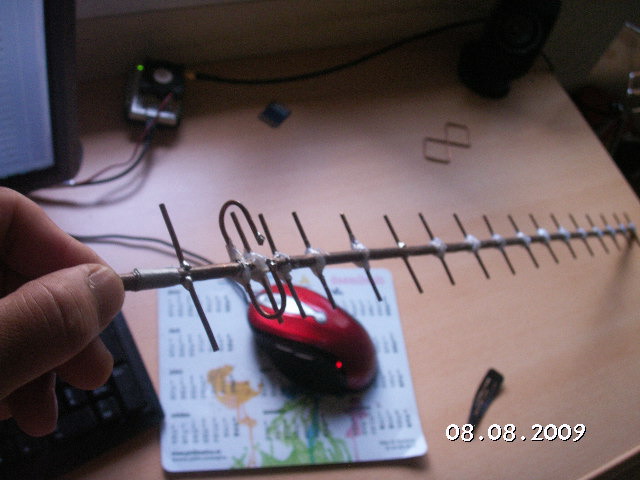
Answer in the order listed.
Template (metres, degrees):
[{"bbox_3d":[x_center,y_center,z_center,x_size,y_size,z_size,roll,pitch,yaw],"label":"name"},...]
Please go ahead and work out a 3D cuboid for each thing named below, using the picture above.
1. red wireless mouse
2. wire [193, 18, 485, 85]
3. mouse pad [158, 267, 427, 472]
[{"bbox_3d":[-0.004,0.083,0.615,0.121,0.041,0.074,36,55,5],"label":"red wireless mouse"},{"bbox_3d":[0.044,-0.227,0.832,0.440,0.030,0.045,-14,65,-25],"label":"wire"},{"bbox_3d":[-0.027,0.107,0.619,0.230,0.004,0.186,2,59,-17],"label":"mouse pad"}]

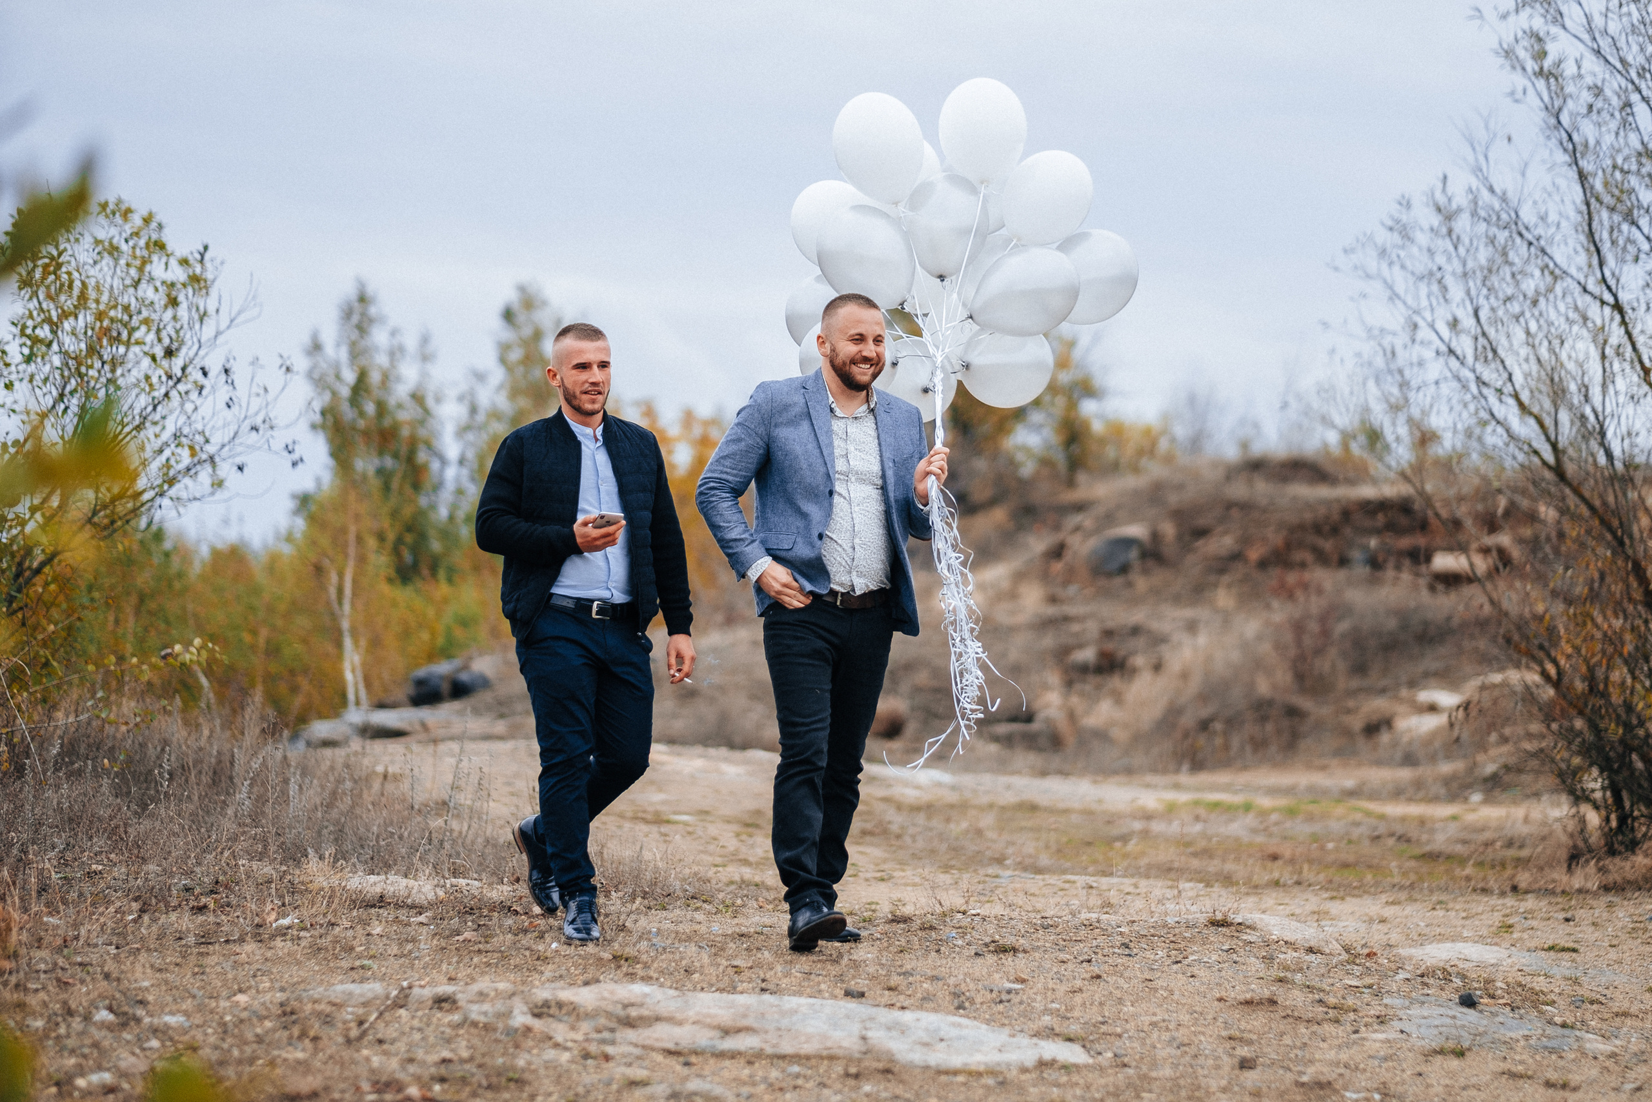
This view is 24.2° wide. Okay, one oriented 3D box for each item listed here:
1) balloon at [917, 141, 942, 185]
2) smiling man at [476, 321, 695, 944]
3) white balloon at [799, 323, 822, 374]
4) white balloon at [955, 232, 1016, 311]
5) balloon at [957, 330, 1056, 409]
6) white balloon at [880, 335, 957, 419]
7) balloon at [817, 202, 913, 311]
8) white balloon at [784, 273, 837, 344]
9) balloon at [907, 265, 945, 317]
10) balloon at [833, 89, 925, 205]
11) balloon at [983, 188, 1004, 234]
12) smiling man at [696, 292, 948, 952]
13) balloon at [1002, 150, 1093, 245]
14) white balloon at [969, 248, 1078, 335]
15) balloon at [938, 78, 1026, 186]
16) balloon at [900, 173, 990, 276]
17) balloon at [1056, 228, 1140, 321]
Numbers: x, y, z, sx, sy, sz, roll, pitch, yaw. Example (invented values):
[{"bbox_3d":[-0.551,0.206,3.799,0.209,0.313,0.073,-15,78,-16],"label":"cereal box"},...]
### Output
[{"bbox_3d":[0.211,-1.061,10.950,0.245,0.300,0.245,-13,-18,0],"label":"balloon"},{"bbox_3d":[-0.694,0.237,11.150,0.600,1.785,0.750,0,0,-16],"label":"smiling man"},{"bbox_3d":[0.064,-0.533,10.950,0.290,0.235,0.235,9,0,24],"label":"white balloon"},{"bbox_3d":[0.494,-0.780,10.970,0.240,0.290,0.240,34,-24,0],"label":"white balloon"},{"bbox_3d":[0.512,-0.533,10.880,0.295,0.250,0.250,-8,0,-38],"label":"balloon"},{"bbox_3d":[0.256,-0.488,11.000,0.245,0.245,0.290,-1,6,-12],"label":"white balloon"},{"bbox_3d":[0.108,-0.776,10.200,0.245,0.295,0.245,-34,9,0],"label":"balloon"},{"bbox_3d":[0.017,-0.668,11.000,0.290,0.240,0.240,34,0,27],"label":"white balloon"},{"bbox_3d":[0.261,-0.778,10.600,0.245,0.295,0.245,-6,-21,0],"label":"balloon"},{"bbox_3d":[0.149,-1.120,10.750,0.250,0.315,0.250,-15,0,0],"label":"balloon"},{"bbox_3d":[0.417,-0.974,10.600,0.245,0.295,0.245,9,-19,0],"label":"balloon"},{"bbox_3d":[-0.012,0.192,10.450,0.640,1.780,0.660,0,1,-22],"label":"smiling man"},{"bbox_3d":[0.592,-0.944,10.300,0.245,0.295,0.245,34,-3,0],"label":"balloon"},{"bbox_3d":[0.526,-0.688,10.200,0.295,0.245,0.245,-22,0,6],"label":"white balloon"},{"bbox_3d":[0.417,-1.118,10.300,0.245,0.295,0.245,0,0,0],"label":"balloon"},{"bbox_3d":[0.323,-0.868,10.300,0.245,0.295,0.245,2,6,0],"label":"balloon"},{"bbox_3d":[0.761,-0.779,10.950,0.295,0.255,0.255,-40,0,-30],"label":"balloon"}]

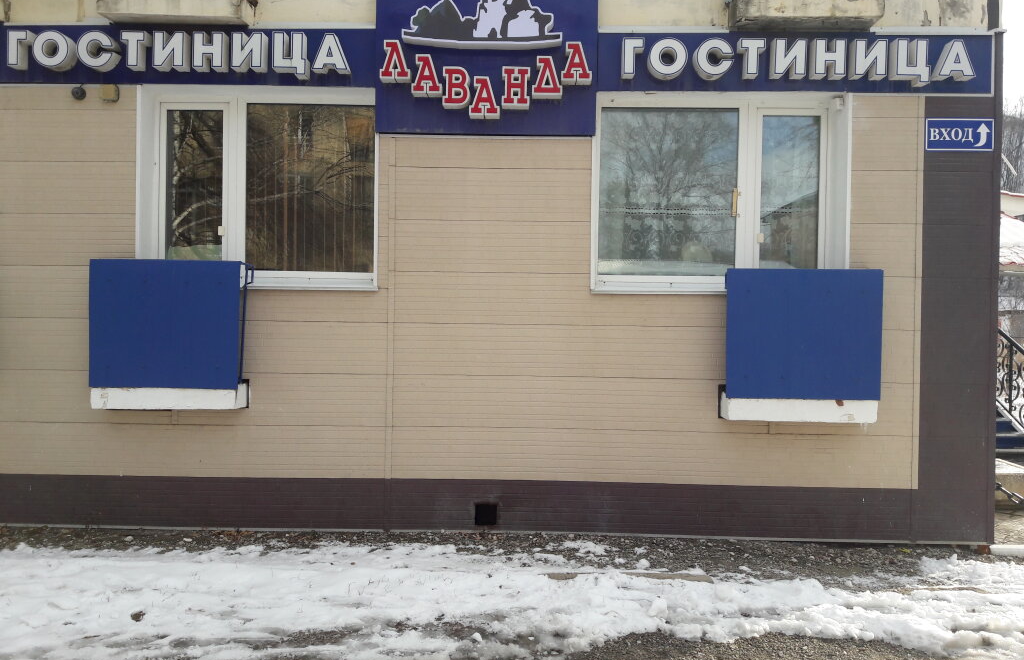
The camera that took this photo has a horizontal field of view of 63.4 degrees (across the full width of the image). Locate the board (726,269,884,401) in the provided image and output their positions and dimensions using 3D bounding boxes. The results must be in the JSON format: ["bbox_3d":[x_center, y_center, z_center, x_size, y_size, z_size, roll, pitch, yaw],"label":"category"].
[{"bbox_3d":[2.045,0.032,5.782,1.085,0.908,0.110,1,0,0],"label":"board"}]

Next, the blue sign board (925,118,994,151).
[{"bbox_3d":[3.252,-1.417,6.012,0.492,0.228,0.040,1,0,0],"label":"blue sign board"}]

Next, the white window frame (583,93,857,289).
[{"bbox_3d":[1.522,-1.001,6.112,1.870,1.469,0.220,1,0,0],"label":"white window frame"}]

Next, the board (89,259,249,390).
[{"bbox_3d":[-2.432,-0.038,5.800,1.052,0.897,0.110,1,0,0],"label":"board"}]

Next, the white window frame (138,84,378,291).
[{"bbox_3d":[-1.856,-1.036,6.126,1.765,1.487,0.220,1,0,0],"label":"white window frame"}]

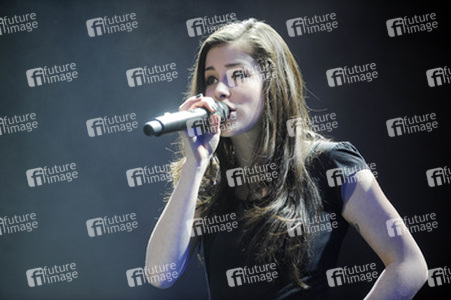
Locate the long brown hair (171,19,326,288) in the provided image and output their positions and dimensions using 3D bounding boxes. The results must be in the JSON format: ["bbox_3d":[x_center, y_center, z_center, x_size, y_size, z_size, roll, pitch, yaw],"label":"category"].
[{"bbox_3d":[0.044,0.007,5.000,0.250,0.520,0.250,-3,-6,34],"label":"long brown hair"}]

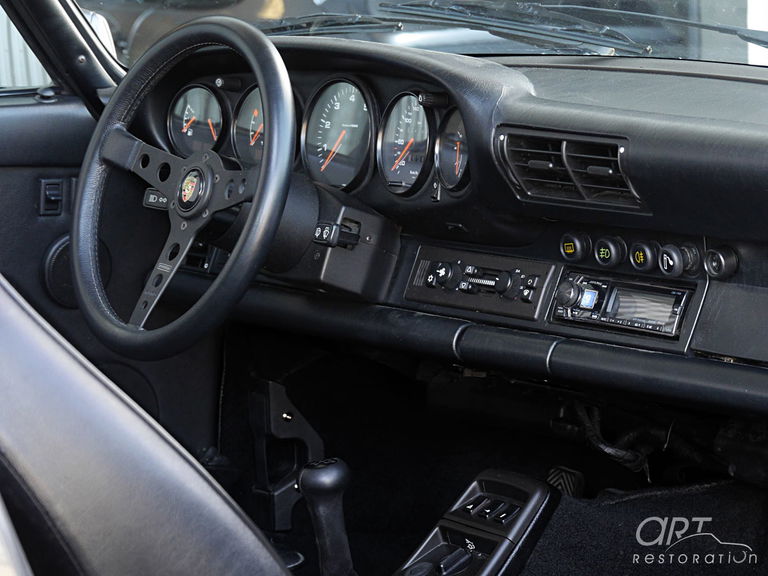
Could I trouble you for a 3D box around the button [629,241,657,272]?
[{"bbox_3d":[0.254,-0.031,2.358,0.022,0.028,0.028,-6,10,-38],"label":"button"}]

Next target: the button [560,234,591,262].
[{"bbox_3d":[0.195,-0.040,2.432,0.022,0.028,0.028,-6,10,-38],"label":"button"}]

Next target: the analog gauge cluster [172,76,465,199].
[{"bbox_3d":[-0.065,-0.170,2.661,0.060,0.130,0.555,2,5,-39],"label":"analog gauge cluster"}]

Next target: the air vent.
[{"bbox_3d":[0.190,-0.116,2.364,0.050,0.078,0.186,-22,19,-35],"label":"air vent"}]

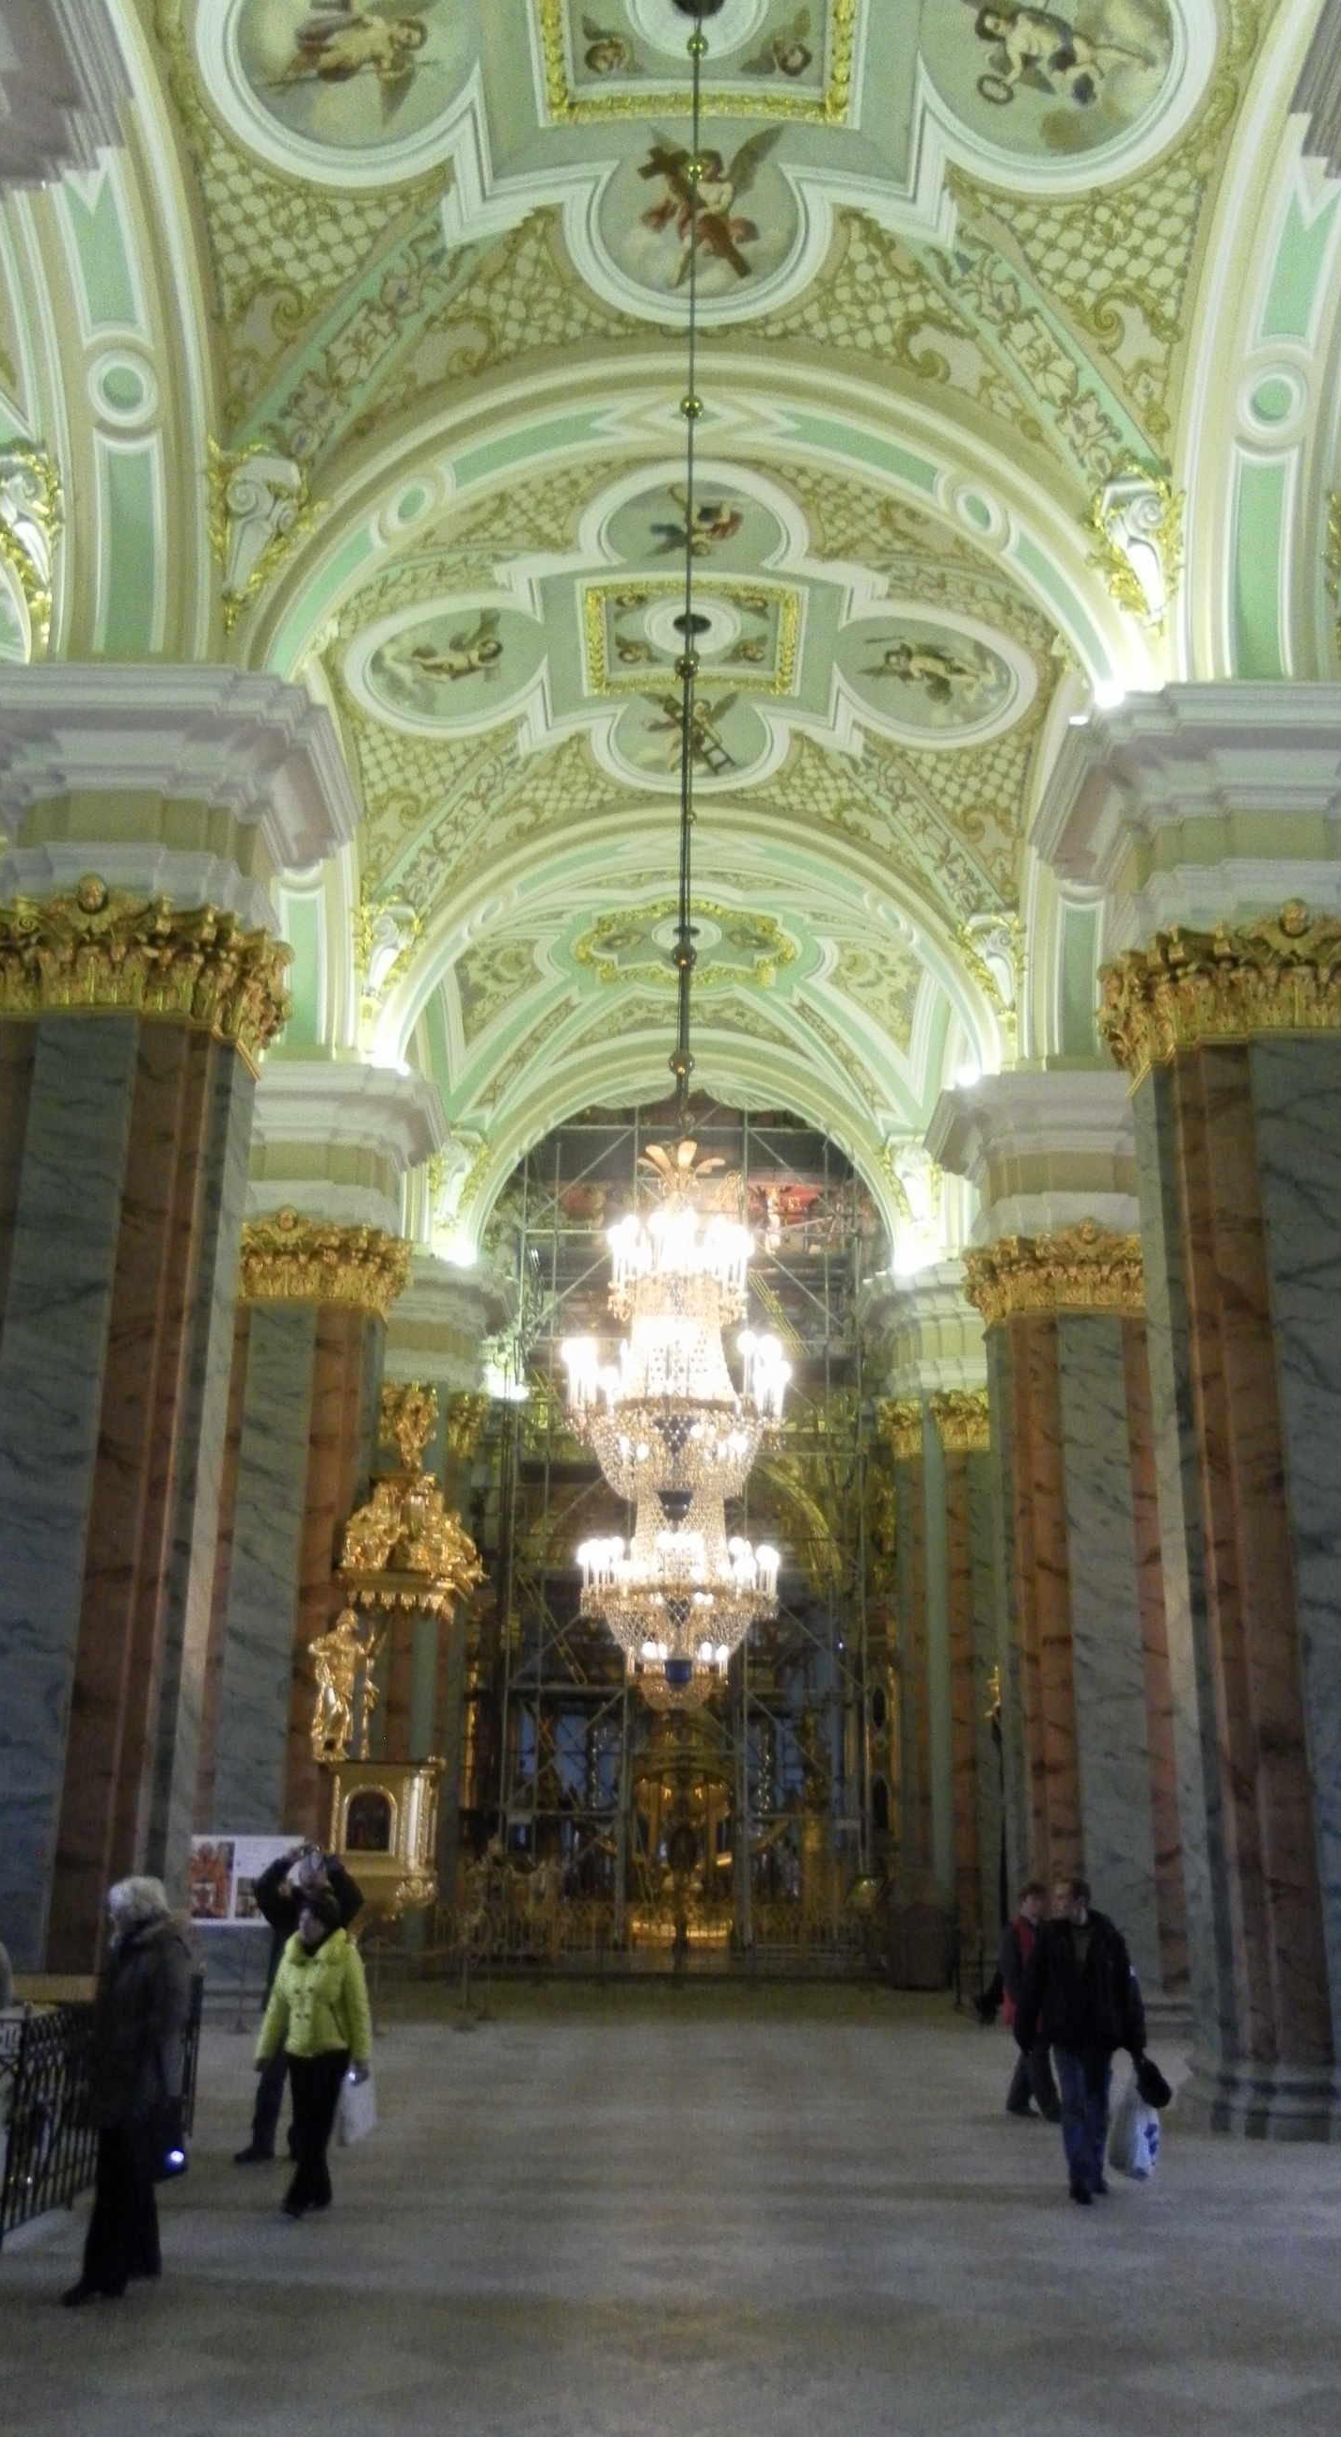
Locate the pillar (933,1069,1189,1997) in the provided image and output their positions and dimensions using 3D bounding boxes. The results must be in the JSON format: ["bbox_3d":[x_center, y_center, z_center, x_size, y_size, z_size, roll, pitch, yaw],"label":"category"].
[{"bbox_3d":[5.250,4.097,24.985,3.440,11.425,3.360,1,-18,0],"label":"pillar"}]

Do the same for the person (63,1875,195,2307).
[{"bbox_3d":[-2.344,3.728,8.575,0.523,1.660,0.503,1,-18,0],"label":"person"}]

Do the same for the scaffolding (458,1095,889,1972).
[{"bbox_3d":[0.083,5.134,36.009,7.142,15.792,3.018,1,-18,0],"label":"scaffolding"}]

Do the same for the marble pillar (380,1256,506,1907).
[{"bbox_3d":[-4.782,6.743,33.445,3.440,11.425,3.360,1,-18,0],"label":"marble pillar"}]

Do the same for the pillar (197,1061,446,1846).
[{"bbox_3d":[-4.854,3.941,24.941,3.440,11.425,3.360,1,-18,0],"label":"pillar"}]

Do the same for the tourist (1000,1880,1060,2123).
[{"bbox_3d":[2.736,5.849,14.798,0.553,1.660,0.523,-12,-22,33],"label":"tourist"}]

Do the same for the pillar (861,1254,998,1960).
[{"bbox_3d":[5.196,6.860,33.378,3.440,11.425,3.360,1,-18,0],"label":"pillar"}]

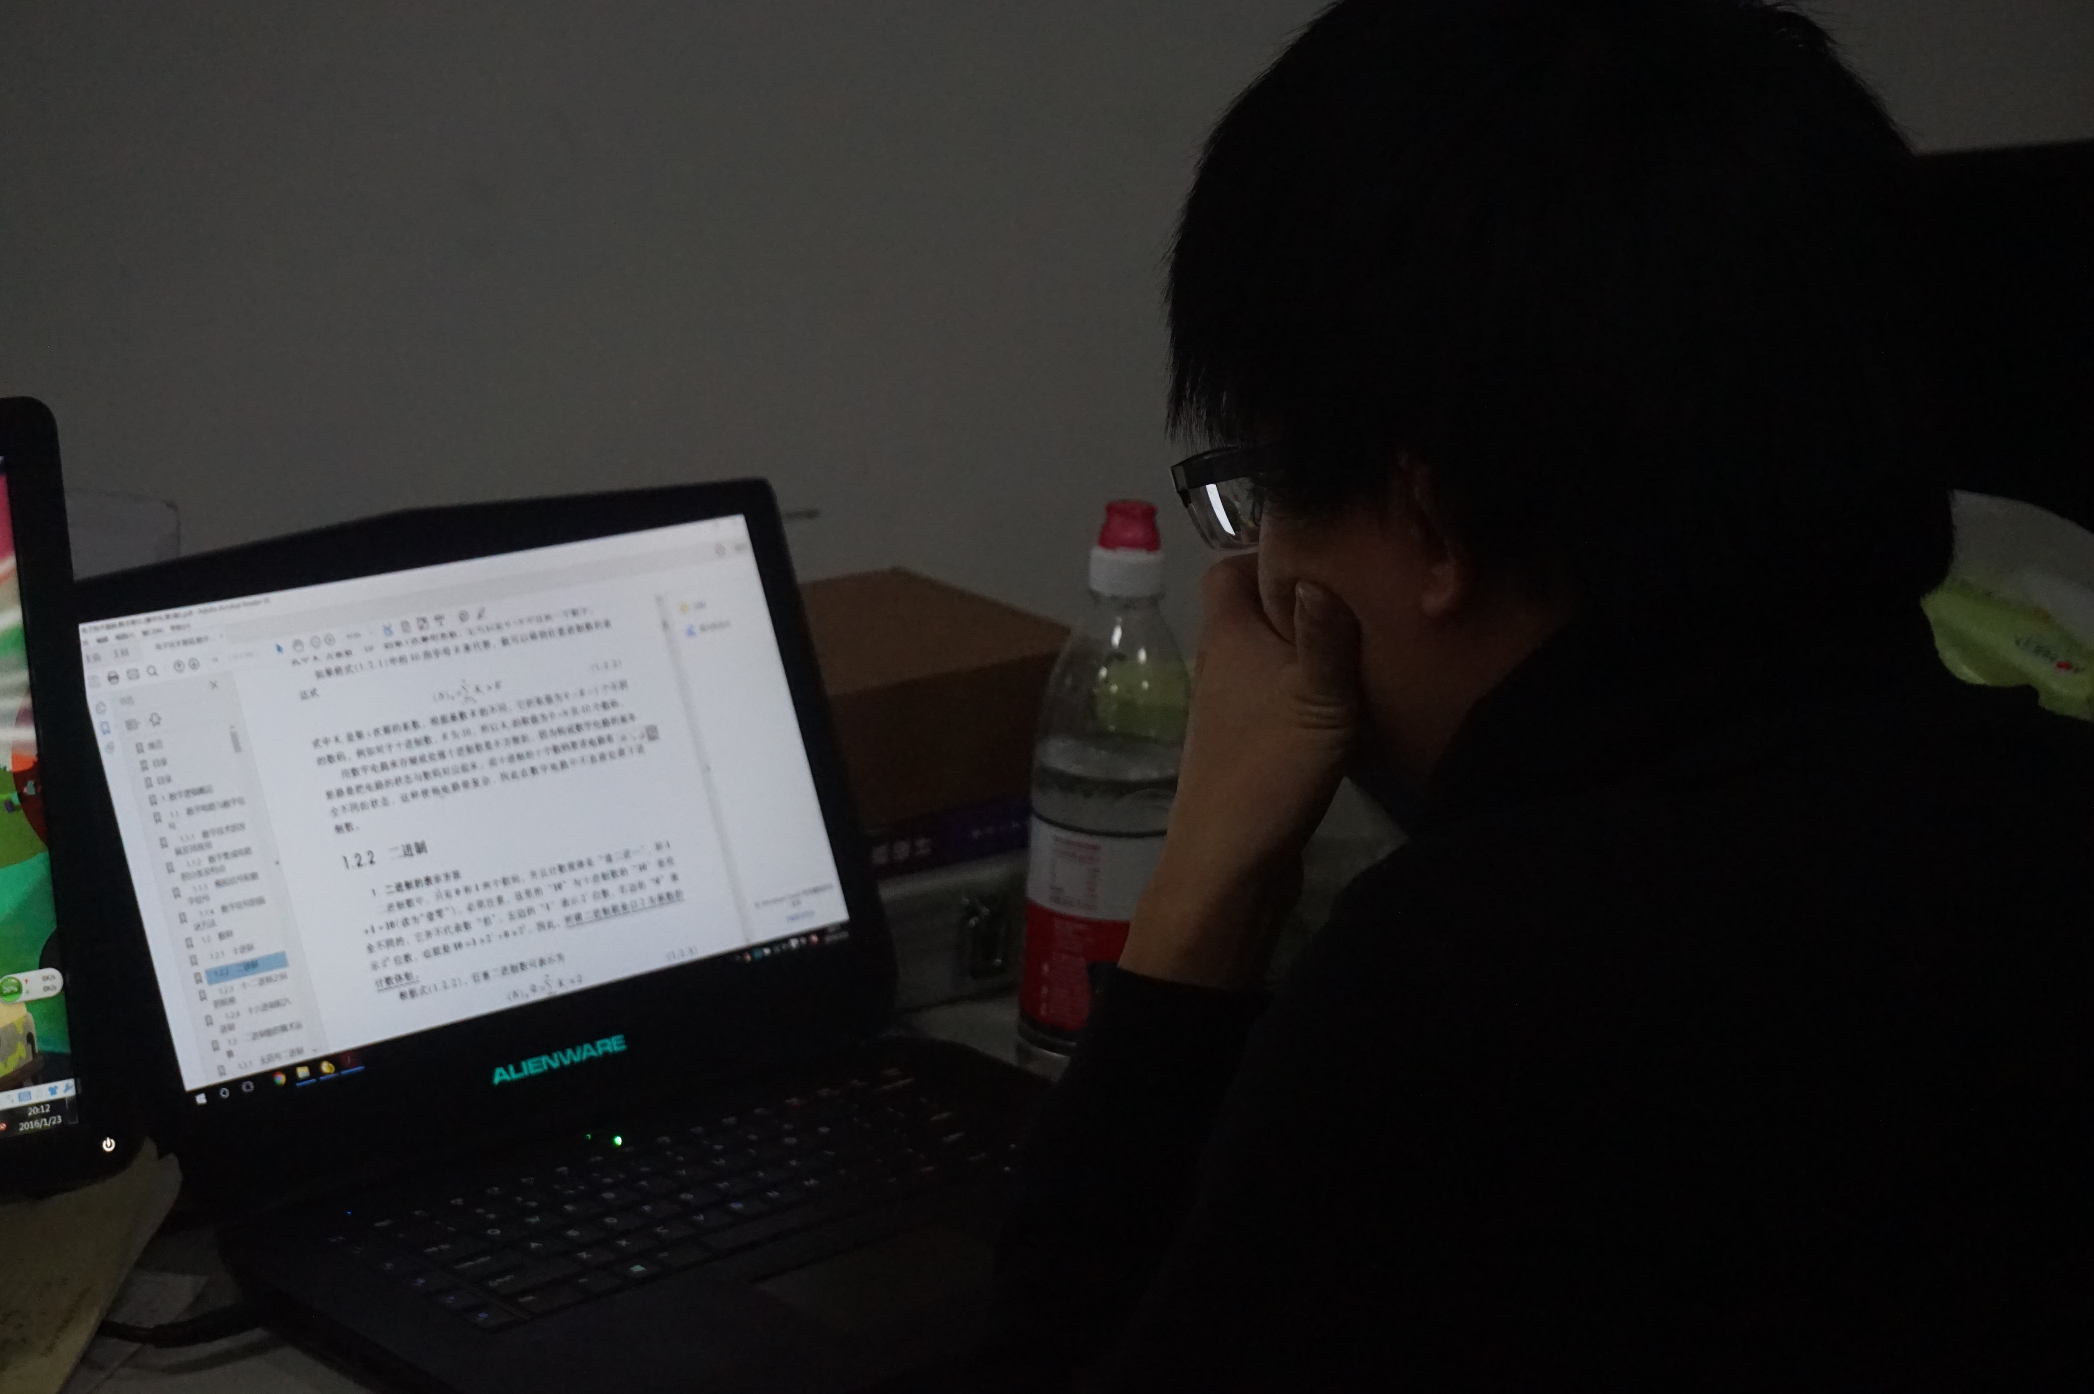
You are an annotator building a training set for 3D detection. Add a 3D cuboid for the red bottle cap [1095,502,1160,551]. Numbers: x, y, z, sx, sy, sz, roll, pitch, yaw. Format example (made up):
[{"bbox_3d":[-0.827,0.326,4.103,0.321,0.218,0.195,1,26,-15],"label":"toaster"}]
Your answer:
[{"bbox_3d":[0.035,-0.073,1.720,0.026,0.019,0.026,4,16,0],"label":"red bottle cap"}]

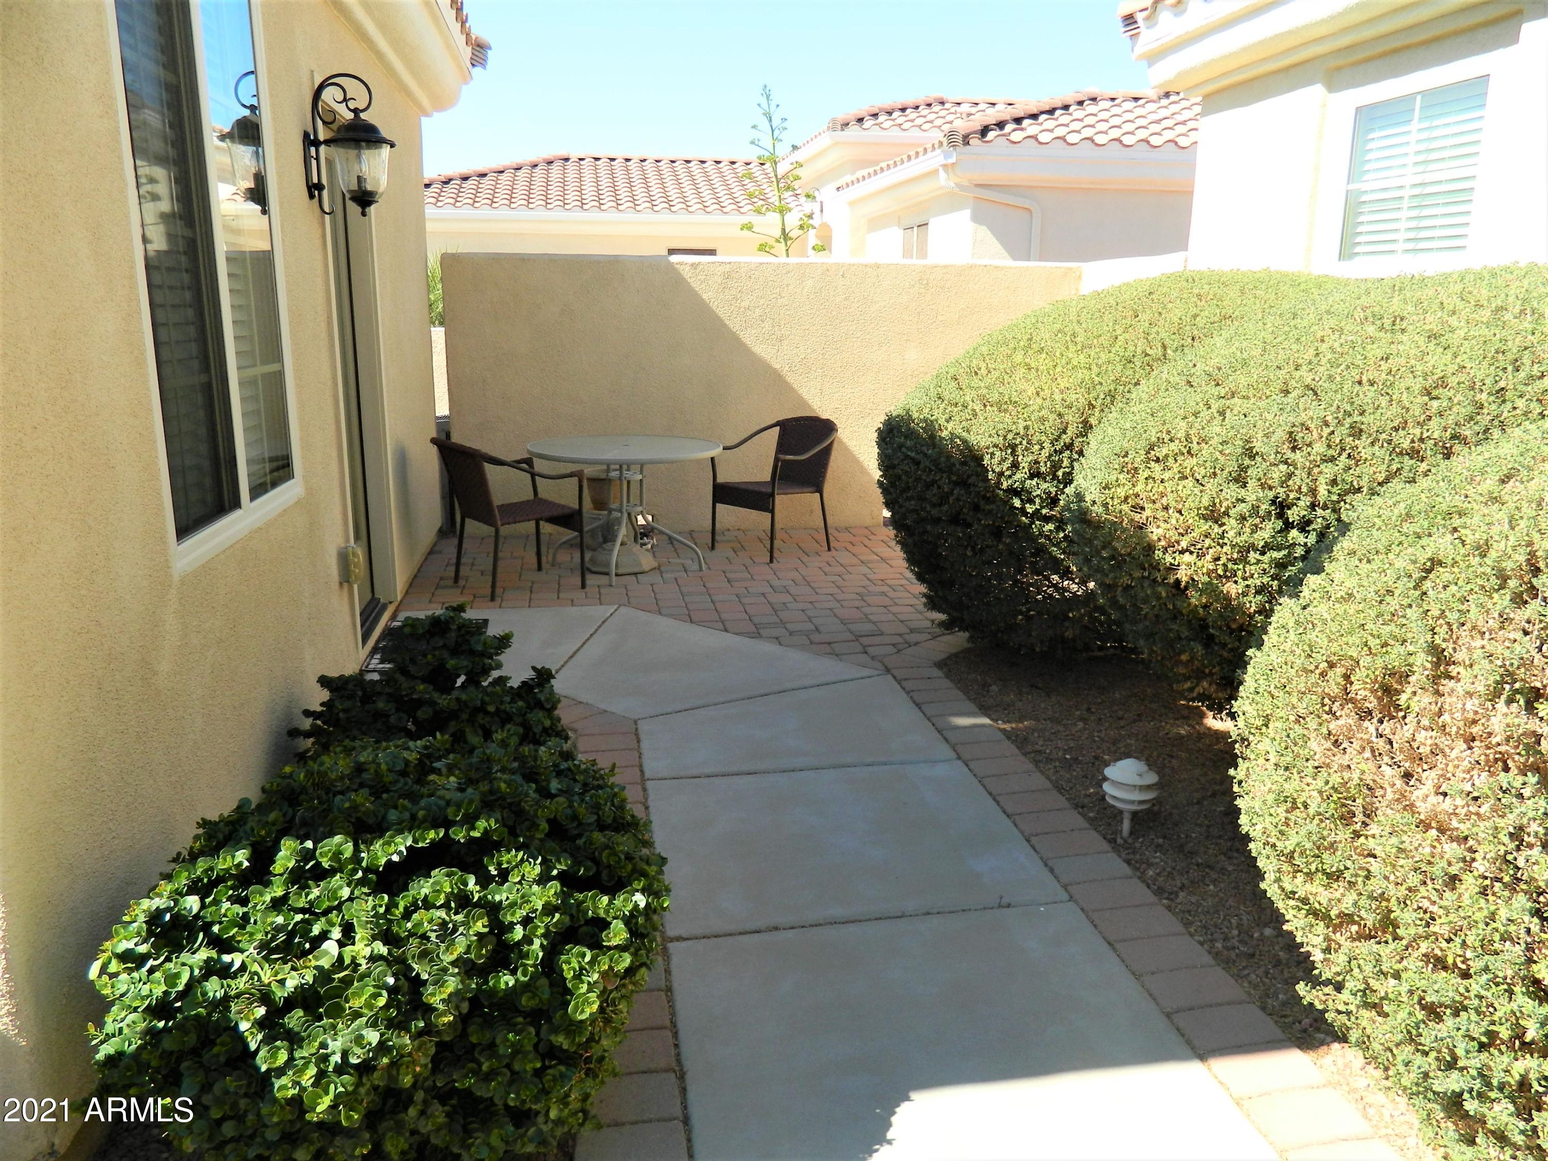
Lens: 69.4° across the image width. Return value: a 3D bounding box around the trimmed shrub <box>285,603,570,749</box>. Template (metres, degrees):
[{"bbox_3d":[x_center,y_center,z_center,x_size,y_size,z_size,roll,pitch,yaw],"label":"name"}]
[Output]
[{"bbox_3d":[-1.192,0.408,3.992,0.860,0.500,0.850,-2,14,-9],"label":"trimmed shrub"}]

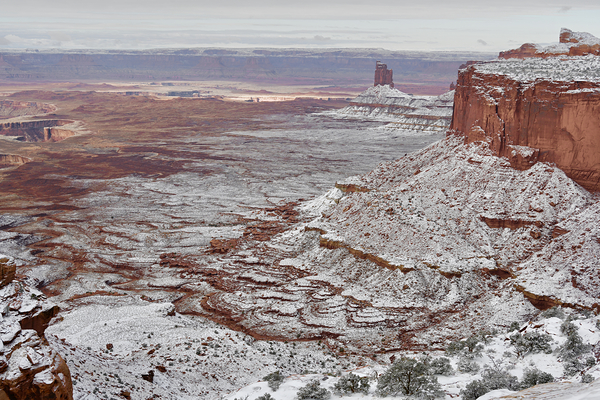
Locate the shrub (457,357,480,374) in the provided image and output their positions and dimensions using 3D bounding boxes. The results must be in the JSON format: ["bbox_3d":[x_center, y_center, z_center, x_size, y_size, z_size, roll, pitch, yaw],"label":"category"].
[{"bbox_3d":[13.738,13.493,62.500,1.957,1.494,1.761,0,11,0],"label":"shrub"}]

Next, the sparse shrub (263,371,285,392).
[{"bbox_3d":[-2.074,14.206,60.000,1.722,1.818,1.550,0,11,0],"label":"sparse shrub"}]

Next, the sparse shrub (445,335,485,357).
[{"bbox_3d":[14.465,12.804,67.000,3.321,2.073,2.989,0,11,0],"label":"sparse shrub"}]

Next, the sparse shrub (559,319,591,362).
[{"bbox_3d":[23.633,12.053,66.000,2.755,4.102,2.480,0,11,0],"label":"sparse shrub"}]

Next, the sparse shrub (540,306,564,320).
[{"bbox_3d":[26.350,11.845,80.000,2.505,1.429,2.254,0,11,0],"label":"sparse shrub"}]

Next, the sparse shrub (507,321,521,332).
[{"bbox_3d":[20.888,12.376,75.000,1.370,1.205,1.233,0,11,0],"label":"sparse shrub"}]

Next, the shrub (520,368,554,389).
[{"bbox_3d":[18.589,13.932,60.000,2.661,1.611,2.395,0,11,0],"label":"shrub"}]

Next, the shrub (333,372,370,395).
[{"bbox_3d":[3.896,13.921,58.000,2.875,1.694,2.588,0,11,0],"label":"shrub"}]

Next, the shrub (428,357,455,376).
[{"bbox_3d":[11.444,13.466,62.000,2.103,1.653,1.893,0,11,0],"label":"shrub"}]

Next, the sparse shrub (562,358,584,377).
[{"bbox_3d":[21.763,13.368,61.000,1.751,1.567,1.576,0,11,0],"label":"sparse shrub"}]

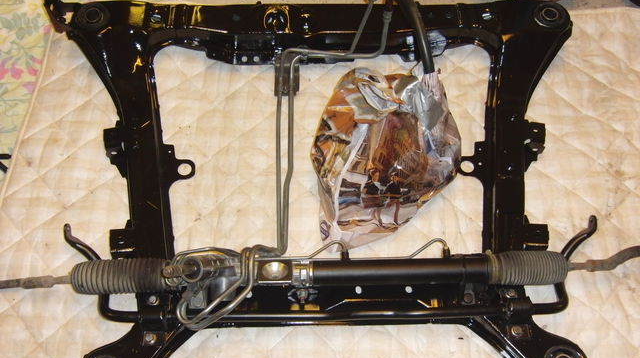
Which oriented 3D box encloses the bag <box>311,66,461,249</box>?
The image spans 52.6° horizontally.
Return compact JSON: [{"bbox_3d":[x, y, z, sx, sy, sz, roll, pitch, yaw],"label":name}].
[{"bbox_3d":[0.139,-0.055,1.345,0.310,0.170,0.385,0,60,0],"label":"bag"}]

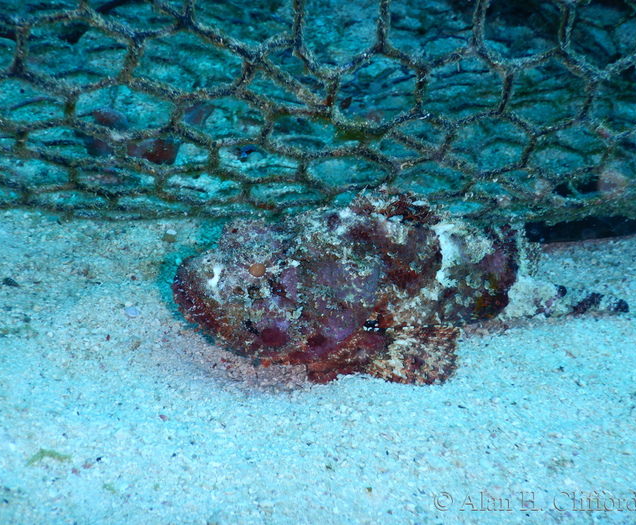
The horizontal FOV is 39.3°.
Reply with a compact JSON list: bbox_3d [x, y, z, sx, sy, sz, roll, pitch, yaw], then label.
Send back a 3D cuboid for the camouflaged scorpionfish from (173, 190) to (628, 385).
[{"bbox_3d":[0.047,-0.002,0.474,0.250,0.082,0.107,-2,35,-3],"label":"camouflaged scorpionfish"}]

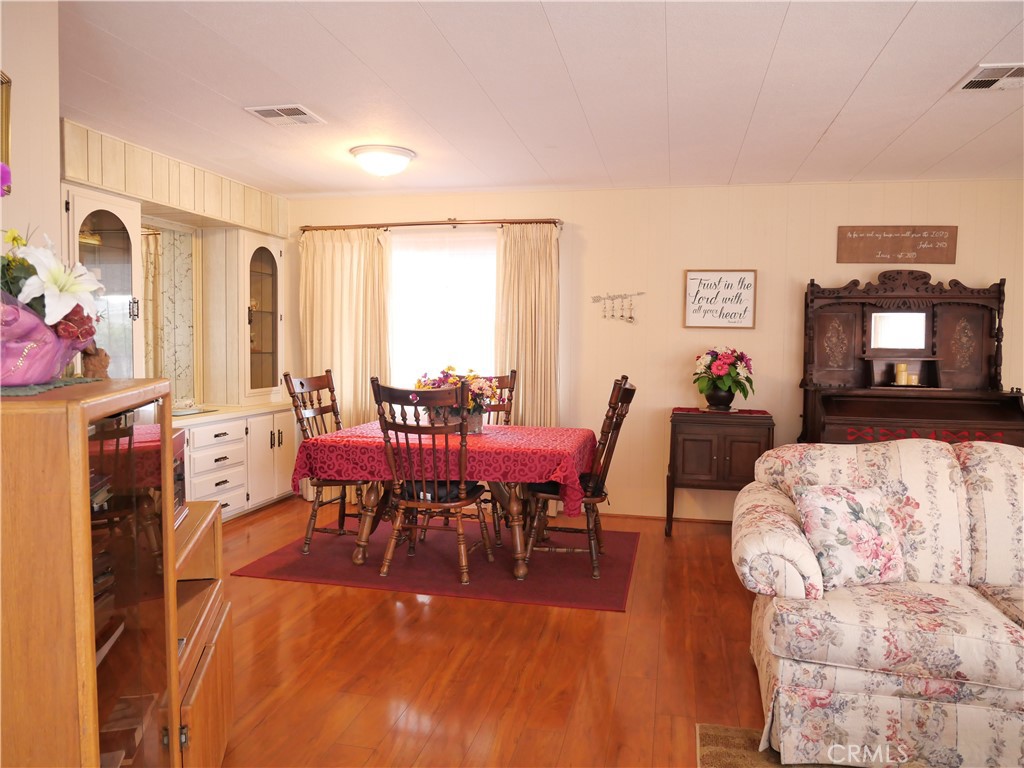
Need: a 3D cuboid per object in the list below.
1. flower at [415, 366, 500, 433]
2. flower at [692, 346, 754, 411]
[{"bbox_3d":[-0.337,0.096,4.370,0.510,0.400,0.300,2,3,13],"label":"flower"},{"bbox_3d":[1.425,-0.032,4.790,0.400,0.440,0.360,2,4,13],"label":"flower"}]

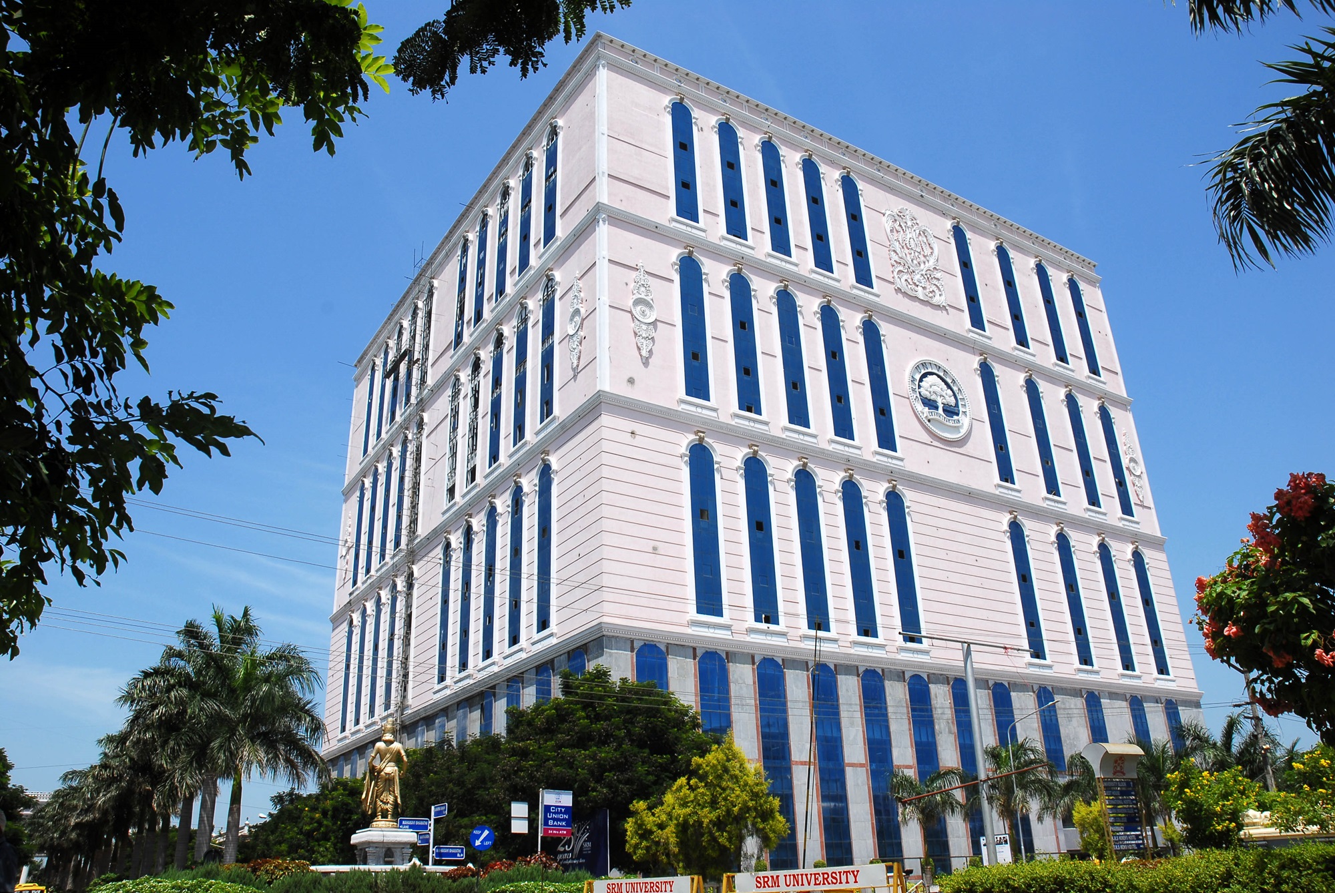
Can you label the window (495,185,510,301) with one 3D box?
[{"bbox_3d":[-13.465,-16.899,81.797,0.300,10.700,1.880,13,-29,-31],"label":"window"}]

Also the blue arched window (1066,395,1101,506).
[{"bbox_3d":[34.770,0.175,84.167,1.840,10.450,0.300,13,-29,-30],"label":"blue arched window"}]

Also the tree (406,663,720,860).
[{"bbox_3d":[-4.655,14.982,42.384,12.820,10.780,10.500,0,-25,-6],"label":"tree"}]

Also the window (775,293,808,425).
[{"bbox_3d":[8.756,-6.478,70.949,1.880,10.920,0.300,13,-29,-31],"label":"window"}]

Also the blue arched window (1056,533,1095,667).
[{"bbox_3d":[30.623,11.444,75.711,1.840,10.380,0.300,13,-29,-30],"label":"blue arched window"}]

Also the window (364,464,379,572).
[{"bbox_3d":[-29.118,7.244,99.183,0.300,11.188,1.796,13,-29,-30],"label":"window"}]

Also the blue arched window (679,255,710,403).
[{"bbox_3d":[1.721,-8.174,66.709,1.880,11.100,0.300,13,-29,-31],"label":"blue arched window"}]

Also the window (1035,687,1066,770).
[{"bbox_3d":[27.445,20.217,72.003,1.952,5.885,0.300,13,-28,-31],"label":"window"}]

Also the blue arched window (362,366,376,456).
[{"bbox_3d":[-30.616,-3.933,103.210,0.300,9.730,1.840,13,-29,-30],"label":"blue arched window"}]

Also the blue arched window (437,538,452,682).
[{"bbox_3d":[-17.066,12.480,76.906,0.250,11.000,2.000,13,-29,-30],"label":"blue arched window"}]

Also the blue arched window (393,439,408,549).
[{"bbox_3d":[-24.414,4.113,91.814,0.300,10.510,1.880,13,-29,-31],"label":"blue arched window"}]

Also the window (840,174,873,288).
[{"bbox_3d":[15.528,-17.806,82.129,1.796,11.188,0.300,13,-29,-30],"label":"window"}]

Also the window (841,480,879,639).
[{"bbox_3d":[12.846,7.367,67.353,1.870,10.945,0.300,13,-28,-31],"label":"window"}]

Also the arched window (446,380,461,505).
[{"bbox_3d":[-16.681,-0.804,78.805,0.300,10.510,1.840,13,-29,-30],"label":"arched window"}]

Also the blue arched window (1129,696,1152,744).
[{"bbox_3d":[35.049,21.290,74.079,1.840,5.830,0.300,13,-29,-30],"label":"blue arched window"}]

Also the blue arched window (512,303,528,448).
[{"bbox_3d":[-10.555,-5.363,72.958,0.300,11.188,1.796,13,-29,-30],"label":"blue arched window"}]

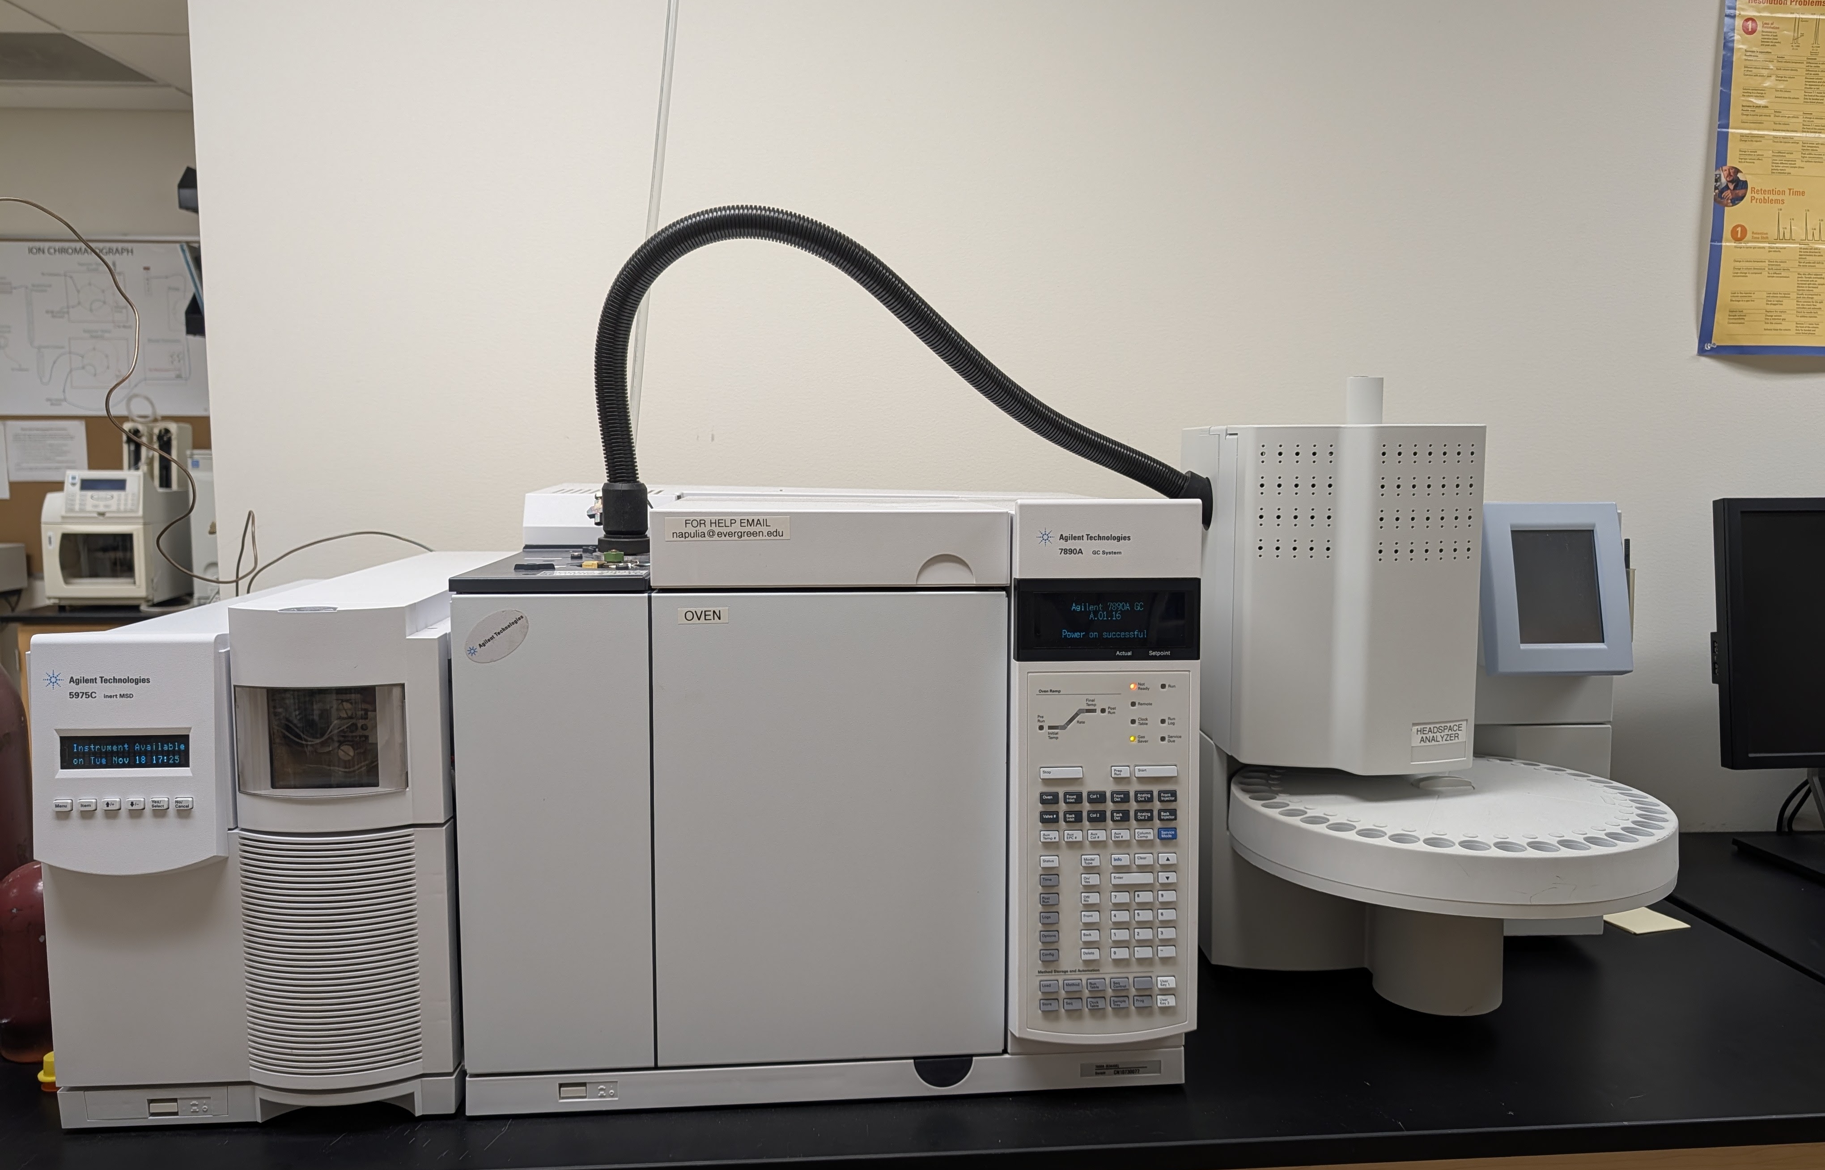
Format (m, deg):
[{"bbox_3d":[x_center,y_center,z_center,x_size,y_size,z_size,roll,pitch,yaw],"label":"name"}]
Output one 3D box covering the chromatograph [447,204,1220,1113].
[{"bbox_3d":[-0.074,0.097,1.233,0.600,0.600,0.530,0,5,-6],"label":"chromatograph"}]

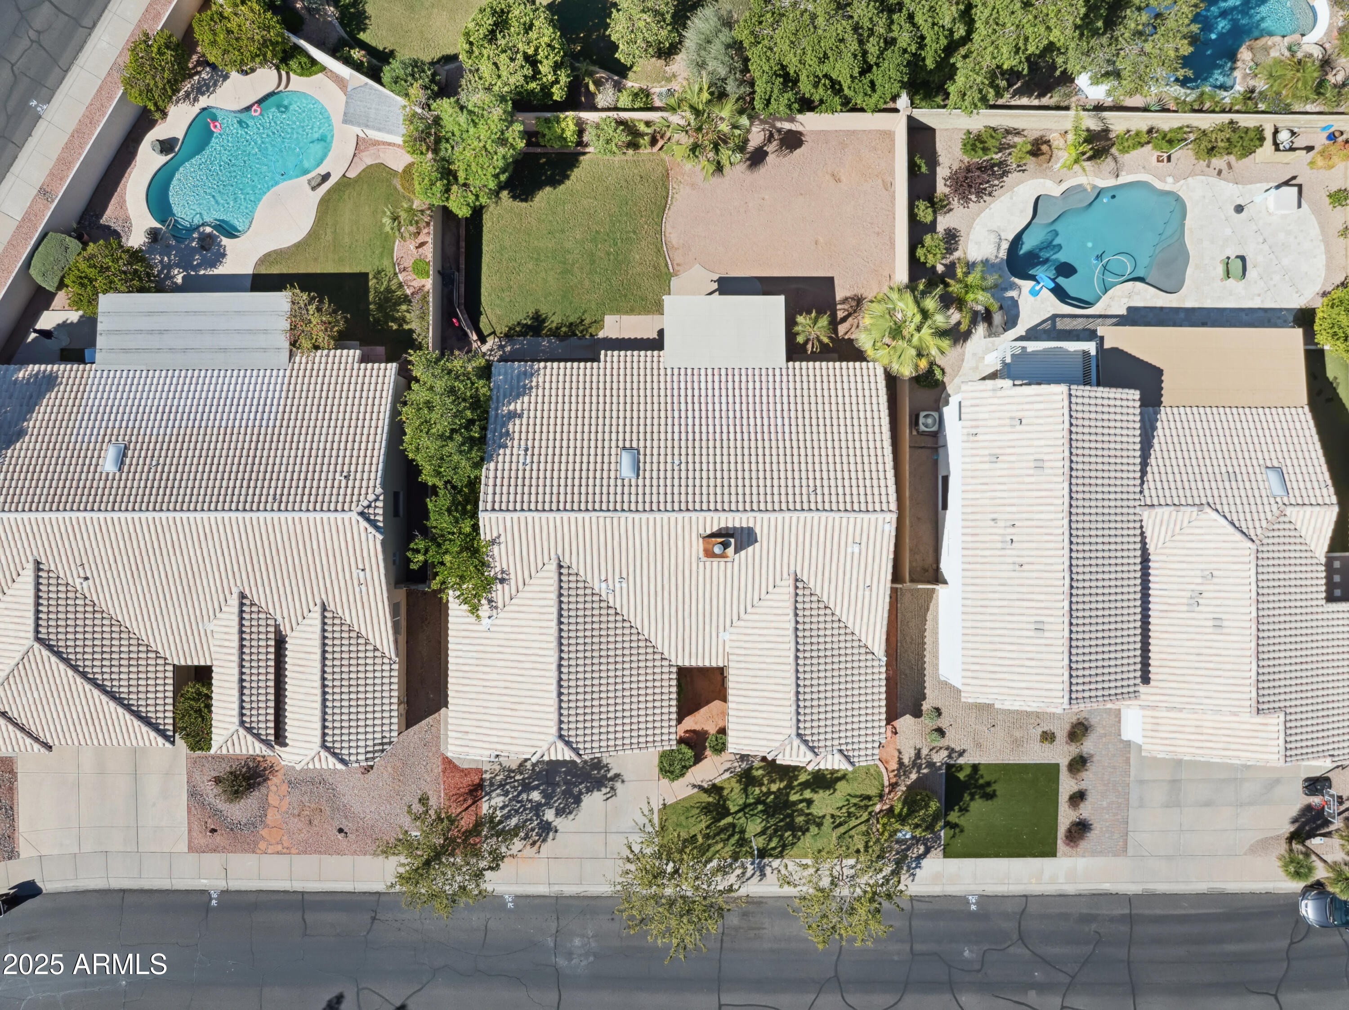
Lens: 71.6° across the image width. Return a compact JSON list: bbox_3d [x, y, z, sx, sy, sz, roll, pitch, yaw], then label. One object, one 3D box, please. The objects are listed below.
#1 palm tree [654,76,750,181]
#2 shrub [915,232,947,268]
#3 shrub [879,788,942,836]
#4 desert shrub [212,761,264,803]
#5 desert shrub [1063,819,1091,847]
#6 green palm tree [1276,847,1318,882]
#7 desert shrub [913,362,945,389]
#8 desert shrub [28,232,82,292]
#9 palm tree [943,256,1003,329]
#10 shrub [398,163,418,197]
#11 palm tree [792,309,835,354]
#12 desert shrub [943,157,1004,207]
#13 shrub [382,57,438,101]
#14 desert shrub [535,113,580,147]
[{"bbox_3d":[1.238,-16.694,42.000,4.352,4.000,4.450,0,90,0],"label":"palm tree"},{"bbox_3d":[11.768,-11.659,43.125,1.352,1.750,1.585,0,90,0],"label":"shrub"},{"bbox_3d":[11.010,14.330,43.600,2.750,1.900,2.150,0,90,0],"label":"shrub"},{"bbox_3d":[-20.510,13.020,43.950,2.200,1.300,1.850,0,90,0],"label":"desert shrub"},{"bbox_3d":[18.752,15.376,43.700,1.155,0.600,1.314,0,90,0],"label":"desert shrub"},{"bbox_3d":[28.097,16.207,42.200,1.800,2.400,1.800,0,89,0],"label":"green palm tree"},{"bbox_3d":[11.990,-6.160,44.050,1.400,1.150,1.300,0,90,0],"label":"desert shrub"},{"bbox_3d":[-28.225,-11.074,43.300,1.450,1.400,2.250,32,90,0],"label":"desert shrub"},{"bbox_3d":[13.580,-9.610,43.200,2.600,2.700,3.200,0,90,0],"label":"palm tree"},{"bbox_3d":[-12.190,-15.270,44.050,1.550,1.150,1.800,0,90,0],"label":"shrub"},{"bbox_3d":[6.250,-7.750,42.750,1.850,2.500,1.950,0,90,0],"label":"palm tree"},{"bbox_3d":[13.550,-14.700,43.000,2.300,2.000,2.000,0,90,0],"label":"desert shrub"},{"bbox_3d":[-12.000,-19.350,42.850,2.350,2.300,2.000,0,90,0],"label":"shrub"},{"bbox_3d":[-5.400,-16.900,43.000,2.050,2.000,1.400,0,90,0],"label":"desert shrub"}]

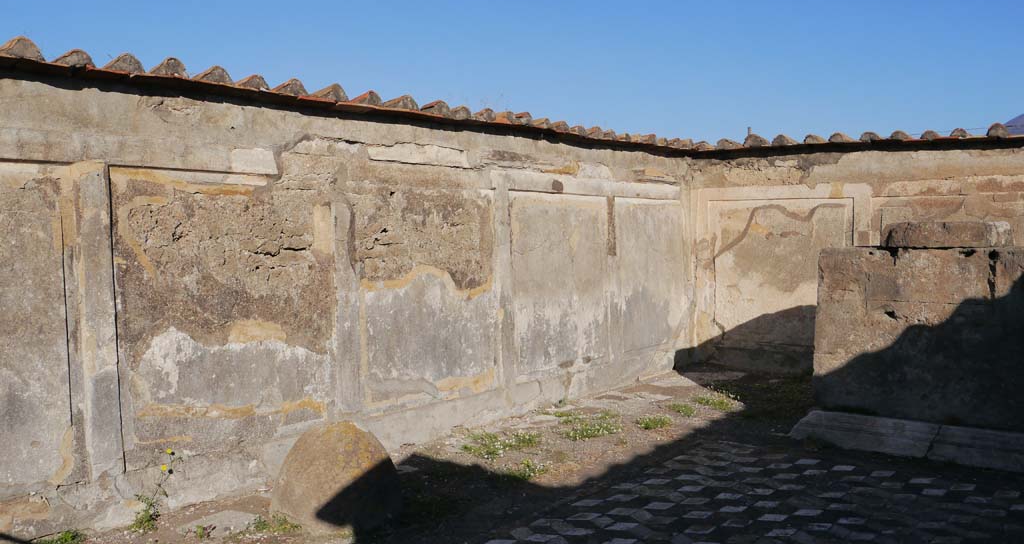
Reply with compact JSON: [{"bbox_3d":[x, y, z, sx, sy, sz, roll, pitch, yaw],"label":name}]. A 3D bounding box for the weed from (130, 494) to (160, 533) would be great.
[{"bbox_3d":[-2.044,1.334,4.614,0.153,0.188,0.122,-2,3,-24],"label":"weed"}]

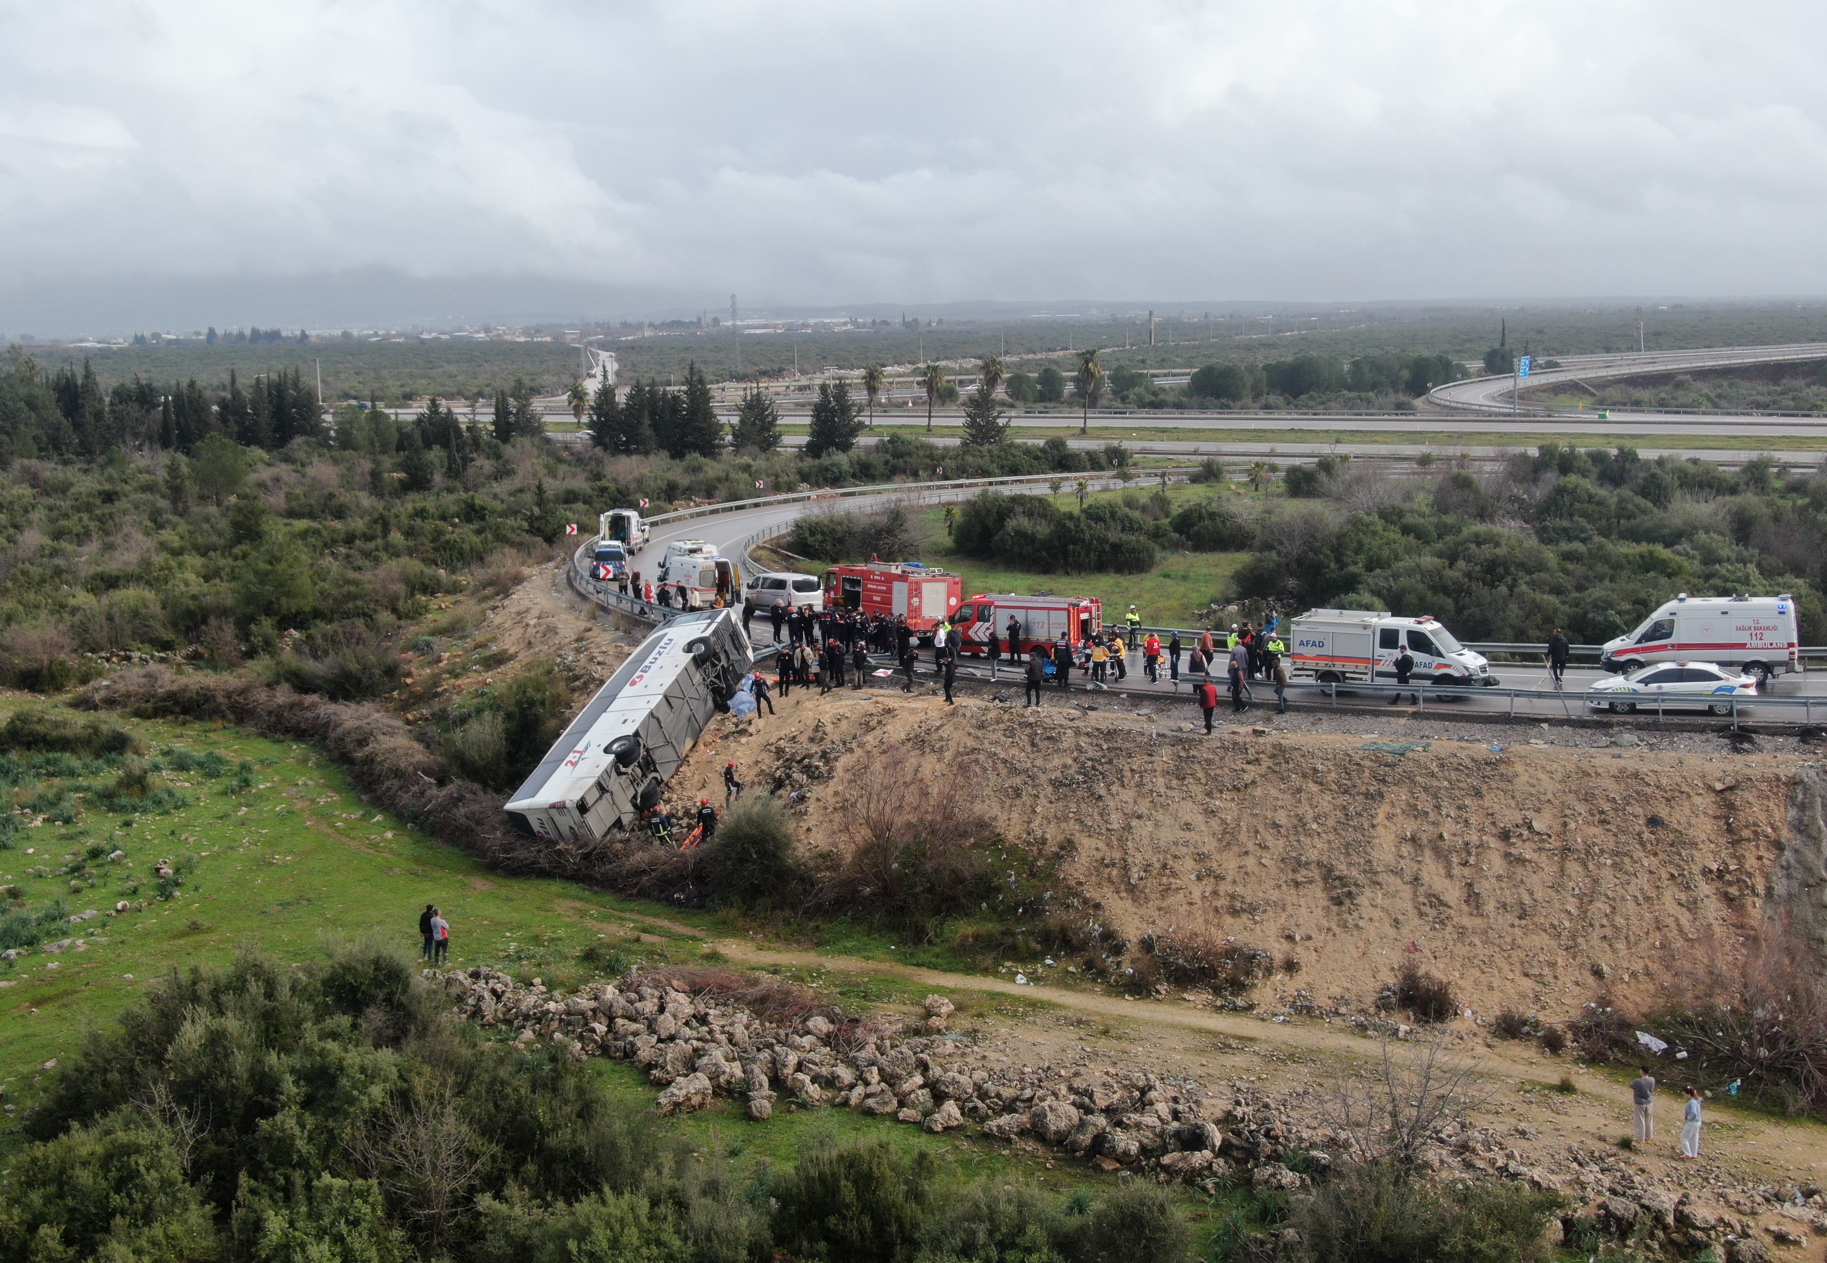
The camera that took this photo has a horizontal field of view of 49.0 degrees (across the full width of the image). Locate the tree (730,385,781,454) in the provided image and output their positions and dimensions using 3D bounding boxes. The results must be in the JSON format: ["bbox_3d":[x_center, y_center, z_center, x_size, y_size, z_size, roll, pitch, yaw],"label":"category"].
[{"bbox_3d":[-20.920,-28.250,266.000,6.820,9.600,6.610,-1,9,0],"label":"tree"}]

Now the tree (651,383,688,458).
[{"bbox_3d":[-32.130,-27.810,264.000,4.700,10.180,4.560,-1,9,0],"label":"tree"}]

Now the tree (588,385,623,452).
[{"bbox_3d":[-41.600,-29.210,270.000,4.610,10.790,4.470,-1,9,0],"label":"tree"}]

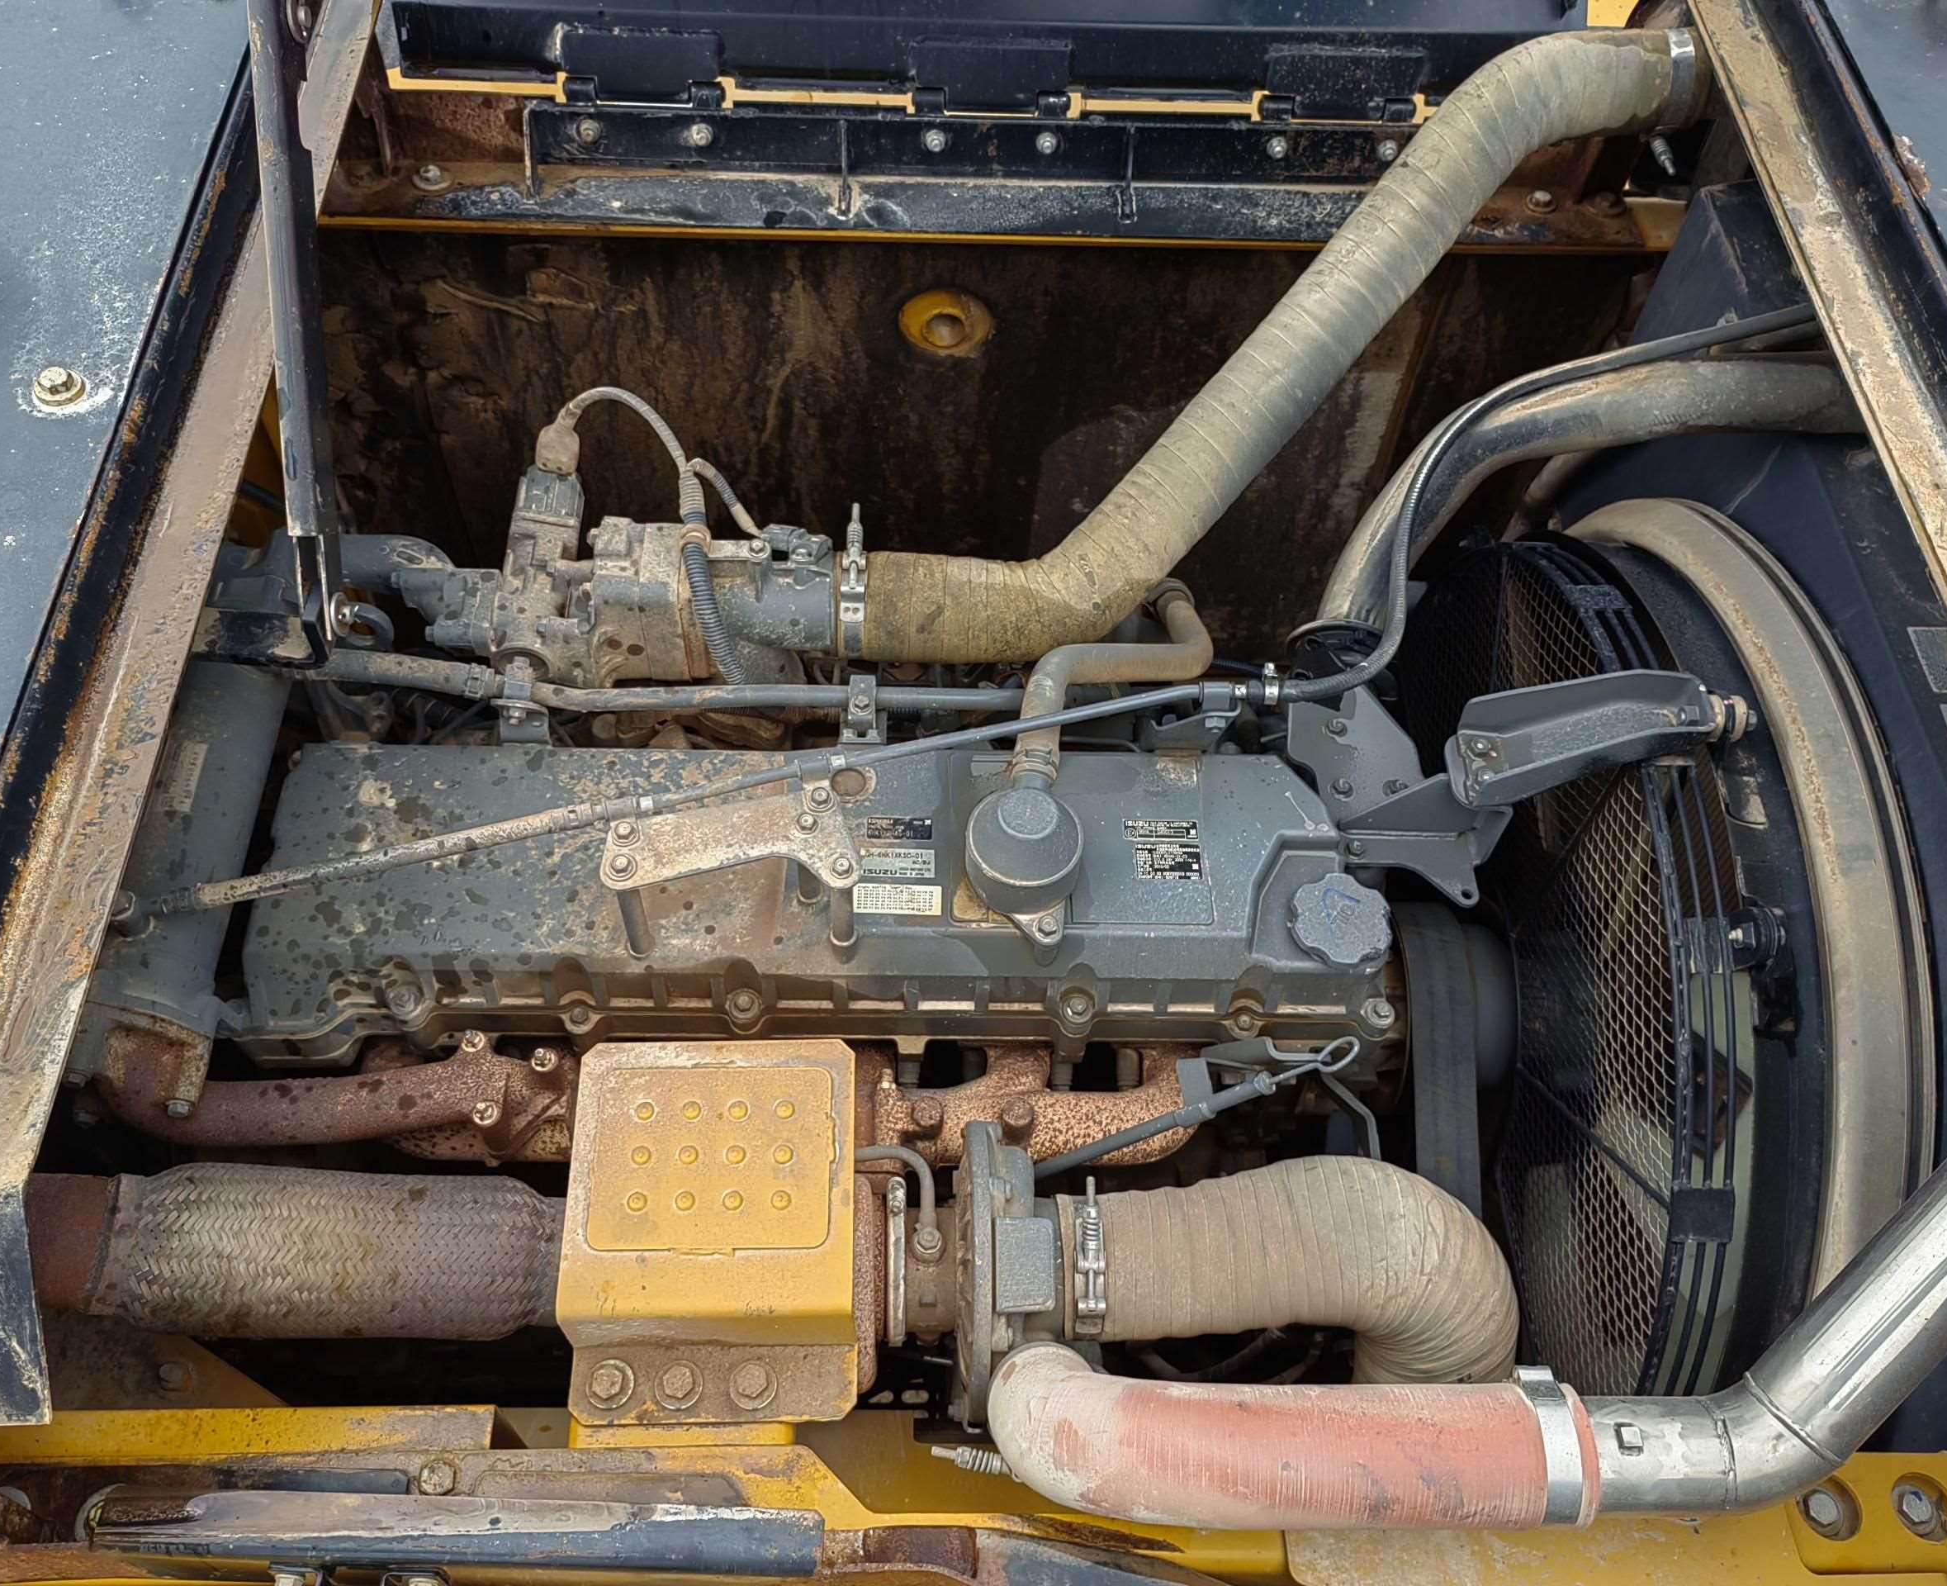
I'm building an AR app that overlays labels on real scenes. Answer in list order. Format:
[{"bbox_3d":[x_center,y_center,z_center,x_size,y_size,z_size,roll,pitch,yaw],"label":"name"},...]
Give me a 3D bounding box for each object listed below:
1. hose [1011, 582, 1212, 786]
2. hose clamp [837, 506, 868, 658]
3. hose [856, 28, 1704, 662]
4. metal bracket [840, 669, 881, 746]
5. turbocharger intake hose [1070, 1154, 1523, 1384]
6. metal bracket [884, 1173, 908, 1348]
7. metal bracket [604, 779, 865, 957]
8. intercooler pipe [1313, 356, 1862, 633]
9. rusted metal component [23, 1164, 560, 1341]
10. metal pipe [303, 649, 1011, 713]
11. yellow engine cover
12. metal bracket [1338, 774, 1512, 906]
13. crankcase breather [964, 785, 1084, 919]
[{"bbox_3d":[0.115,-0.098,1.350,0.174,0.083,0.217,0,59,-3],"label":"hose"},{"bbox_3d":[-0.108,-0.172,1.447,0.022,0.108,0.112,0,59,-3],"label":"hose clamp"},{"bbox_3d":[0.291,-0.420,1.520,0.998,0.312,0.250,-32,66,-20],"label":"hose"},{"bbox_3d":[-0.094,-0.071,1.395,0.034,0.055,0.042,0,59,-3],"label":"metal bracket"},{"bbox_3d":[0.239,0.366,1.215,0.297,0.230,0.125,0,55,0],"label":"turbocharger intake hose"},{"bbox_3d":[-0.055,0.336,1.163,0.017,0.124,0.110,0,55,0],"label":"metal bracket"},{"bbox_3d":[-0.192,0.064,1.311,0.198,0.122,0.098,0,55,0],"label":"metal bracket"},{"bbox_3d":[0.555,-0.261,1.485,0.488,0.192,0.213,0,59,-3],"label":"intercooler pipe"},{"bbox_3d":[-0.484,0.340,1.178,0.378,0.124,0.124,0,55,0],"label":"rusted metal component"},{"bbox_3d":[-0.252,-0.092,1.388,0.577,0.050,0.045,0,59,-3],"label":"metal pipe"},{"bbox_3d":[-0.192,0.322,1.218,0.209,0.095,0.262,0,59,-3],"label":"yellow engine cover"},{"bbox_3d":[0.376,0.034,1.381,0.143,0.100,0.095,0,55,0],"label":"metal bracket"},{"bbox_3d":[0.041,0.042,1.310,0.092,0.074,0.094,0,55,0],"label":"crankcase breather"}]

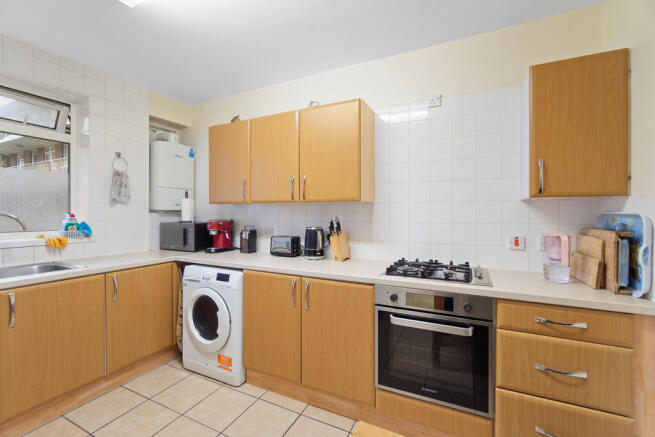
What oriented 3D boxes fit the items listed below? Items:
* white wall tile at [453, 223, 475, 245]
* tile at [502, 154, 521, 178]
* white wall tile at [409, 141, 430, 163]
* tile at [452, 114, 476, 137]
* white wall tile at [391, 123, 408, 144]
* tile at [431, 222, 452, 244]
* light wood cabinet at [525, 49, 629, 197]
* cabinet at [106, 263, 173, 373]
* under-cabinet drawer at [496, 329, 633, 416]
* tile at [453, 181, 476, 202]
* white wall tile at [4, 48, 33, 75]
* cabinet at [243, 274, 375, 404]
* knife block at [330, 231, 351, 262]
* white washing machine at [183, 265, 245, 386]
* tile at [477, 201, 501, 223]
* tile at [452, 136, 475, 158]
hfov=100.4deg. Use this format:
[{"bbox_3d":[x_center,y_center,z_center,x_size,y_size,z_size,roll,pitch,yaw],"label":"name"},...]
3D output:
[{"bbox_3d":[0.964,0.109,1.927,0.149,0.150,0.009,0,0,26],"label":"white wall tile"},{"bbox_3d":[1.234,-0.346,1.793,0.149,0.150,0.009,0,0,26],"label":"tile"},{"bbox_3d":[0.693,-0.503,2.061,0.150,0.150,0.010,0,0,26],"label":"white wall tile"},{"bbox_3d":[0.965,-0.645,1.912,0.150,0.150,0.010,0,0,26],"label":"tile"},{"bbox_3d":[0.560,-0.647,2.107,0.150,0.150,0.010,0,0,26],"label":"white wall tile"},{"bbox_3d":[0.829,0.108,1.993,0.149,0.150,0.009,0,0,26],"label":"tile"},{"bbox_3d":[1.377,-0.477,1.573,0.400,0.725,0.315,0,1,25],"label":"light wood cabinet"},{"bbox_3d":[-1.701,0.739,2.258,0.570,0.720,0.495,0,1,25],"label":"cabinet"},{"bbox_3d":[1.149,0.678,1.452,0.487,0.284,0.500,0,0,26],"label":"under-cabinet drawer"},{"bbox_3d":[0.966,-0.197,1.931,0.150,0.150,0.010,0,0,26],"label":"tile"},{"bbox_3d":[-2.210,-1.125,1.954,0.010,0.150,0.150,0,0,27],"label":"white wall tile"},{"bbox_3d":[-0.045,0.744,2.067,1.000,0.717,0.570,0,0,26],"label":"cabinet"},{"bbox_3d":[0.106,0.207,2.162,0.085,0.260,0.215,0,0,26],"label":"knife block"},{"bbox_3d":[-0.811,0.828,2.374,0.597,0.850,0.570,0,0,26],"label":"white washing machine"},{"bbox_3d":[1.116,-0.041,1.881,0.150,0.150,0.010,0,1,25],"label":"tile"},{"bbox_3d":[0.979,-0.501,1.939,0.150,0.150,0.010,0,1,25],"label":"tile"}]

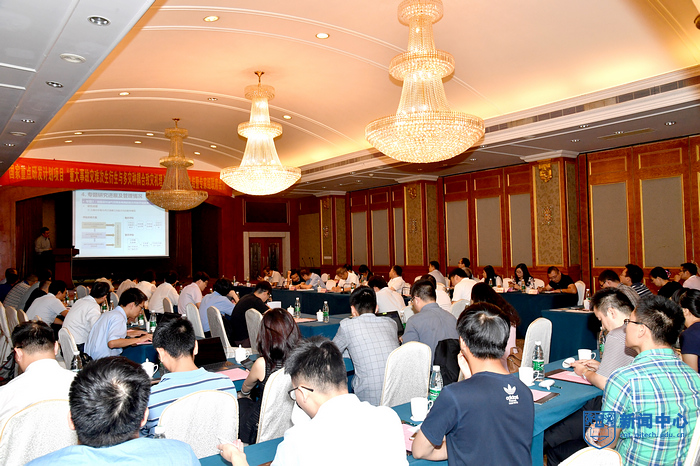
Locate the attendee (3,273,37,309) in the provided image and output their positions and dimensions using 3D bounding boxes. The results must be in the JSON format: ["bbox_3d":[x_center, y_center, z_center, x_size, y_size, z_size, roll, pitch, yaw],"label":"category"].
[{"bbox_3d":[-6.056,1.403,10.063,0.740,1.220,0.520,0,-3,-38],"label":"attendee"}]

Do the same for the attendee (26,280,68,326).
[{"bbox_3d":[-3.680,1.226,6.850,0.750,1.230,0.550,0,-3,-37],"label":"attendee"}]

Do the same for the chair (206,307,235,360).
[{"bbox_3d":[-1.270,1.288,6.140,0.570,0.940,0.450,0,-3,-37],"label":"chair"}]

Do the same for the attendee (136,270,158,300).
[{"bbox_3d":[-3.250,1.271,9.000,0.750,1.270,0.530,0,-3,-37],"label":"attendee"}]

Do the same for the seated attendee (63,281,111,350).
[{"bbox_3d":[-2.720,1.169,5.900,0.750,1.230,0.550,0,-3,-37],"label":"seated attendee"}]

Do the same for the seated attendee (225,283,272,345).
[{"bbox_3d":[-1.083,1.145,6.363,0.720,1.210,0.500,0,-2,-38],"label":"seated attendee"}]

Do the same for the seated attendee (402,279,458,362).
[{"bbox_3d":[0.580,1.024,4.300,0.550,1.250,0.750,0,-2,-35],"label":"seated attendee"}]

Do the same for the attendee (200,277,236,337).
[{"bbox_3d":[-1.760,1.205,7.341,0.740,1.210,0.520,0,-3,-38],"label":"attendee"}]

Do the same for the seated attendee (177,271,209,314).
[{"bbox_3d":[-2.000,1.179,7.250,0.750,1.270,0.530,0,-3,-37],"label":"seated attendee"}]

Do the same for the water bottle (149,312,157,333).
[{"bbox_3d":[-1.968,0.886,5.430,0.065,0.228,0.065,0,-2,-38],"label":"water bottle"}]

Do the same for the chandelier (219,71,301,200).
[{"bbox_3d":[-1.932,-2.153,11.748,1.740,2.720,1.740,-1,-2,0],"label":"chandelier"}]

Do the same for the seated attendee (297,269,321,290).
[{"bbox_3d":[-0.871,1.361,11.703,0.780,1.170,0.520,0,-3,-38],"label":"seated attendee"}]

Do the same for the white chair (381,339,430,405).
[{"bbox_3d":[0.200,1.163,3.600,0.450,0.940,0.570,0,-3,-37],"label":"white chair"}]

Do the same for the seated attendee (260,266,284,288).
[{"bbox_3d":[-1.859,1.409,13.056,0.740,1.220,0.520,0,-3,-38],"label":"seated attendee"}]

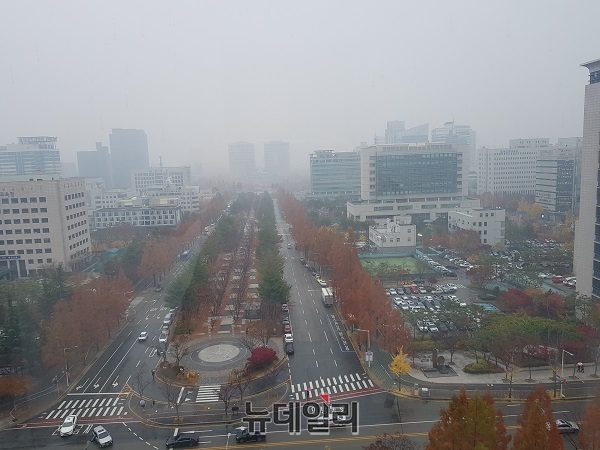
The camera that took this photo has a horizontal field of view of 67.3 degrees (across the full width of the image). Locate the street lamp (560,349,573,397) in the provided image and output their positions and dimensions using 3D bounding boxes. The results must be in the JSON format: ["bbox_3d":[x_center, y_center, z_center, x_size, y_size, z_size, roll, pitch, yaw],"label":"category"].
[{"bbox_3d":[45.282,25.620,76.339,0.400,8.350,2.200,-2,8,-4],"label":"street lamp"}]

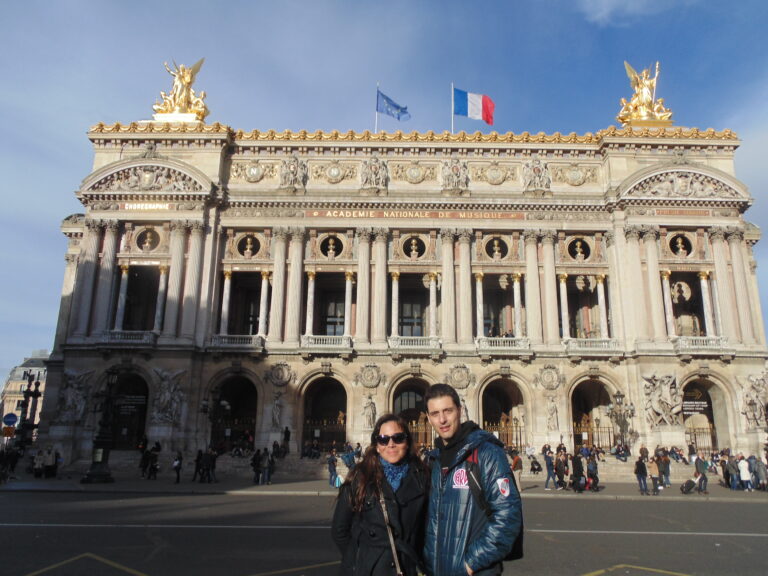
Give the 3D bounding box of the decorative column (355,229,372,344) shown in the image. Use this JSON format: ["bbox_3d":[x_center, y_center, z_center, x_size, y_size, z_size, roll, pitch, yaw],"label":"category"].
[{"bbox_3d":[-1.735,-0.196,51.714,1.250,10.273,1.250,1,-14,1],"label":"decorative column"}]

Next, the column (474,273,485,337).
[{"bbox_3d":[8.301,1.431,51.799,0.740,5.765,0.740,1,-14,1],"label":"column"}]

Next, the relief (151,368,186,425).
[{"bbox_3d":[-16.420,8.280,45.638,2.738,4.278,1.400,1,-14,0],"label":"relief"}]

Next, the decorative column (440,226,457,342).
[{"bbox_3d":[5.575,-0.147,51.618,1.250,10.211,1.250,1,-14,1],"label":"decorative column"}]

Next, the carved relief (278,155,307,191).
[{"bbox_3d":[-8.476,-10.598,55.491,2.544,3.673,0.900,1,-15,1],"label":"carved relief"}]

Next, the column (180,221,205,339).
[{"bbox_3d":[-15.620,-0.716,49.104,1.250,9.927,1.250,1,-14,0],"label":"column"}]

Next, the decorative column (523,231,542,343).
[{"bbox_3d":[13.322,-0.232,53.138,1.250,10.314,1.250,1,-15,1],"label":"decorative column"}]

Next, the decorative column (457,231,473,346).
[{"bbox_3d":[6.928,-0.156,50.551,1.250,9.979,1.250,1,-14,0],"label":"decorative column"}]

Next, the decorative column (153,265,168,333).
[{"bbox_3d":[-18.299,0.902,49.296,0.700,5.696,0.700,1,-14,0],"label":"decorative column"}]

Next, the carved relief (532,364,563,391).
[{"bbox_3d":[13.424,7.308,48.879,2.600,2.107,0.400,1,-14,1],"label":"carved relief"}]

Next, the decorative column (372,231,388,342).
[{"bbox_3d":[-0.283,-0.190,50.524,1.250,9.973,1.250,1,-14,0],"label":"decorative column"}]

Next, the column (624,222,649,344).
[{"bbox_3d":[21.146,-0.514,49.797,1.220,10.009,1.220,1,-14,0],"label":"column"}]

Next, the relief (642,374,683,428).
[{"bbox_3d":[21.538,8.753,46.244,3.100,4.169,1.300,1,-14,1],"label":"relief"}]

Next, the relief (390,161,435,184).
[{"bbox_3d":[2.815,-10.756,55.749,4.281,2.428,0.350,1,-15,1],"label":"relief"}]

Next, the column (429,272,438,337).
[{"bbox_3d":[4.301,1.432,51.844,0.740,5.769,0.740,1,-14,1],"label":"column"}]

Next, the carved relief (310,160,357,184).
[{"bbox_3d":[-4.424,-10.269,53.111,4.165,2.355,0.400,1,-14,0],"label":"carved relief"}]

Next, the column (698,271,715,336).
[{"bbox_3d":[26.944,1.316,49.961,0.740,5.696,0.740,1,-14,1],"label":"column"}]

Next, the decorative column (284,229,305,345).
[{"bbox_3d":[-7.601,-0.333,50.906,1.220,10.178,1.220,1,-14,0],"label":"decorative column"}]

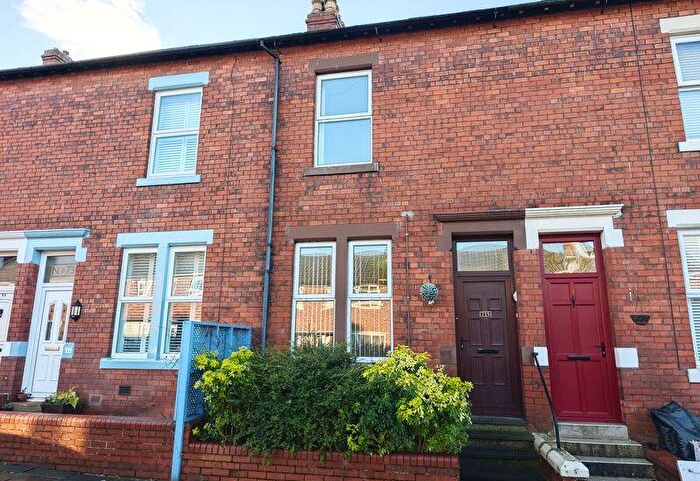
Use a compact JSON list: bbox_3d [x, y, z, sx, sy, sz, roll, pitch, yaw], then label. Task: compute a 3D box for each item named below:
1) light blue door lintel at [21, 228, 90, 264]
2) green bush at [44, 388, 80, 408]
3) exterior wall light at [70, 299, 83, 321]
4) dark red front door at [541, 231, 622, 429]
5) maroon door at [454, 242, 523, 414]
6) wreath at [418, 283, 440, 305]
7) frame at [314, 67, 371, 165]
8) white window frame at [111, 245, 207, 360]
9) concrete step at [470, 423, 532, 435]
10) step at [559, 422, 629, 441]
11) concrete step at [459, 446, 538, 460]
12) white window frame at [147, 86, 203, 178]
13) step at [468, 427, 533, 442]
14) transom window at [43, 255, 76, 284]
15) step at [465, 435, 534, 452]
[{"bbox_3d":[-5.501,0.113,8.754,1.430,0.610,0.230,-2,-13,12],"label":"light blue door lintel"},{"bbox_3d":[-4.412,2.418,7.140,0.520,0.299,0.320,-2,-12,11],"label":"green bush"},{"bbox_3d":[-4.941,1.267,8.361,0.160,0.399,0.145,-2,-13,11],"label":"exterior wall light"},{"bbox_3d":[3.271,1.210,6.787,0.871,2.711,0.100,-2,-12,11],"label":"dark red front door"},{"bbox_3d":[2.052,1.245,7.023,0.907,2.682,0.100,-2,-12,11],"label":"maroon door"},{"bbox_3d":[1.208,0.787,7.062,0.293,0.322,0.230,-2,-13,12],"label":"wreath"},{"bbox_3d":[-0.095,-2.122,8.120,1.036,1.743,0.100,-2,-12,11],"label":"frame"},{"bbox_3d":[-3.293,1.061,8.078,1.671,1.944,0.120,-2,-12,11],"label":"white window frame"},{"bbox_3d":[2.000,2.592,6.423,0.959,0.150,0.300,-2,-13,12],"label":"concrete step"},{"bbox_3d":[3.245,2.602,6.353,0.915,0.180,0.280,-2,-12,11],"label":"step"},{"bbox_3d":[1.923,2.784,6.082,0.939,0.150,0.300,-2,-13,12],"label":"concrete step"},{"bbox_3d":[-3.339,-2.071,8.914,1.030,1.818,0.090,-2,-13,12],"label":"white window frame"},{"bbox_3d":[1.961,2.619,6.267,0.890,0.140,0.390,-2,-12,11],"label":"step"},{"bbox_3d":[-5.558,0.556,8.920,0.760,0.566,0.070,-2,-13,11],"label":"transom window"},{"bbox_3d":[2.008,2.782,6.468,0.975,0.170,0.330,-2,-13,11],"label":"step"}]

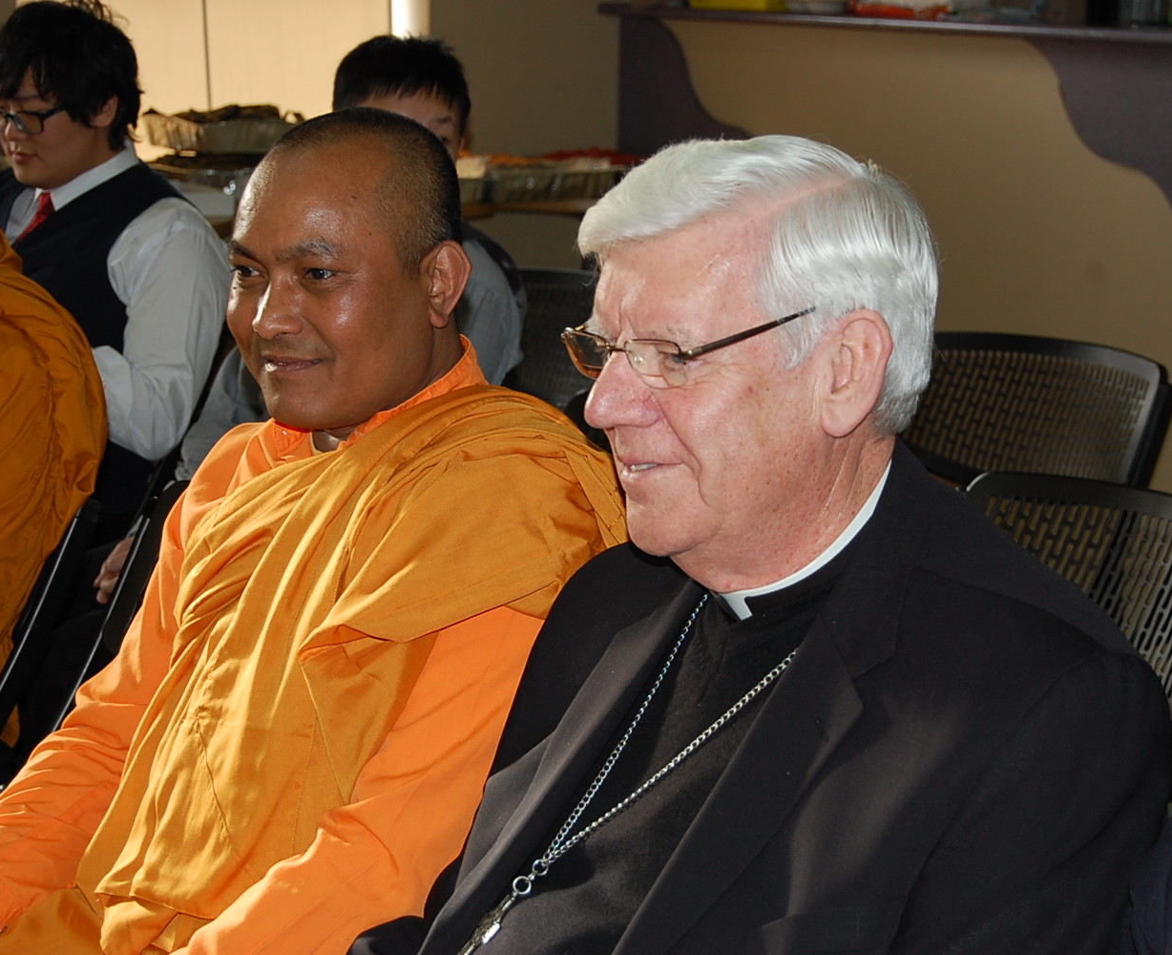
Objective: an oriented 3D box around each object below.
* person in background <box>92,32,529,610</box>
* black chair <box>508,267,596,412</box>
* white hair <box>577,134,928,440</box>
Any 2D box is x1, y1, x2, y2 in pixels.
[{"bbox_3d":[-0.398,0.045,3.695,0.750,1.210,0.500,-8,14,-37],"label":"person in background"},{"bbox_3d":[-0.186,0.128,4.370,0.530,0.800,0.465,-9,14,-38],"label":"black chair"},{"bbox_3d":[0.104,-0.113,1.710,0.220,0.195,0.175,-17,18,-29],"label":"white hair"}]

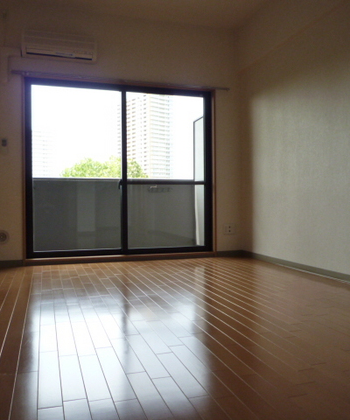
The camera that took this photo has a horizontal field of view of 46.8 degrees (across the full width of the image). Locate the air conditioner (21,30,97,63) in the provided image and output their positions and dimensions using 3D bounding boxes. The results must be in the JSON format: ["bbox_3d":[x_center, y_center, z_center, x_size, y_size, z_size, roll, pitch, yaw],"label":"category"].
[{"bbox_3d":[-1.160,-1.635,4.095,0.716,0.214,0.180,-1,1,-18],"label":"air conditioner"}]

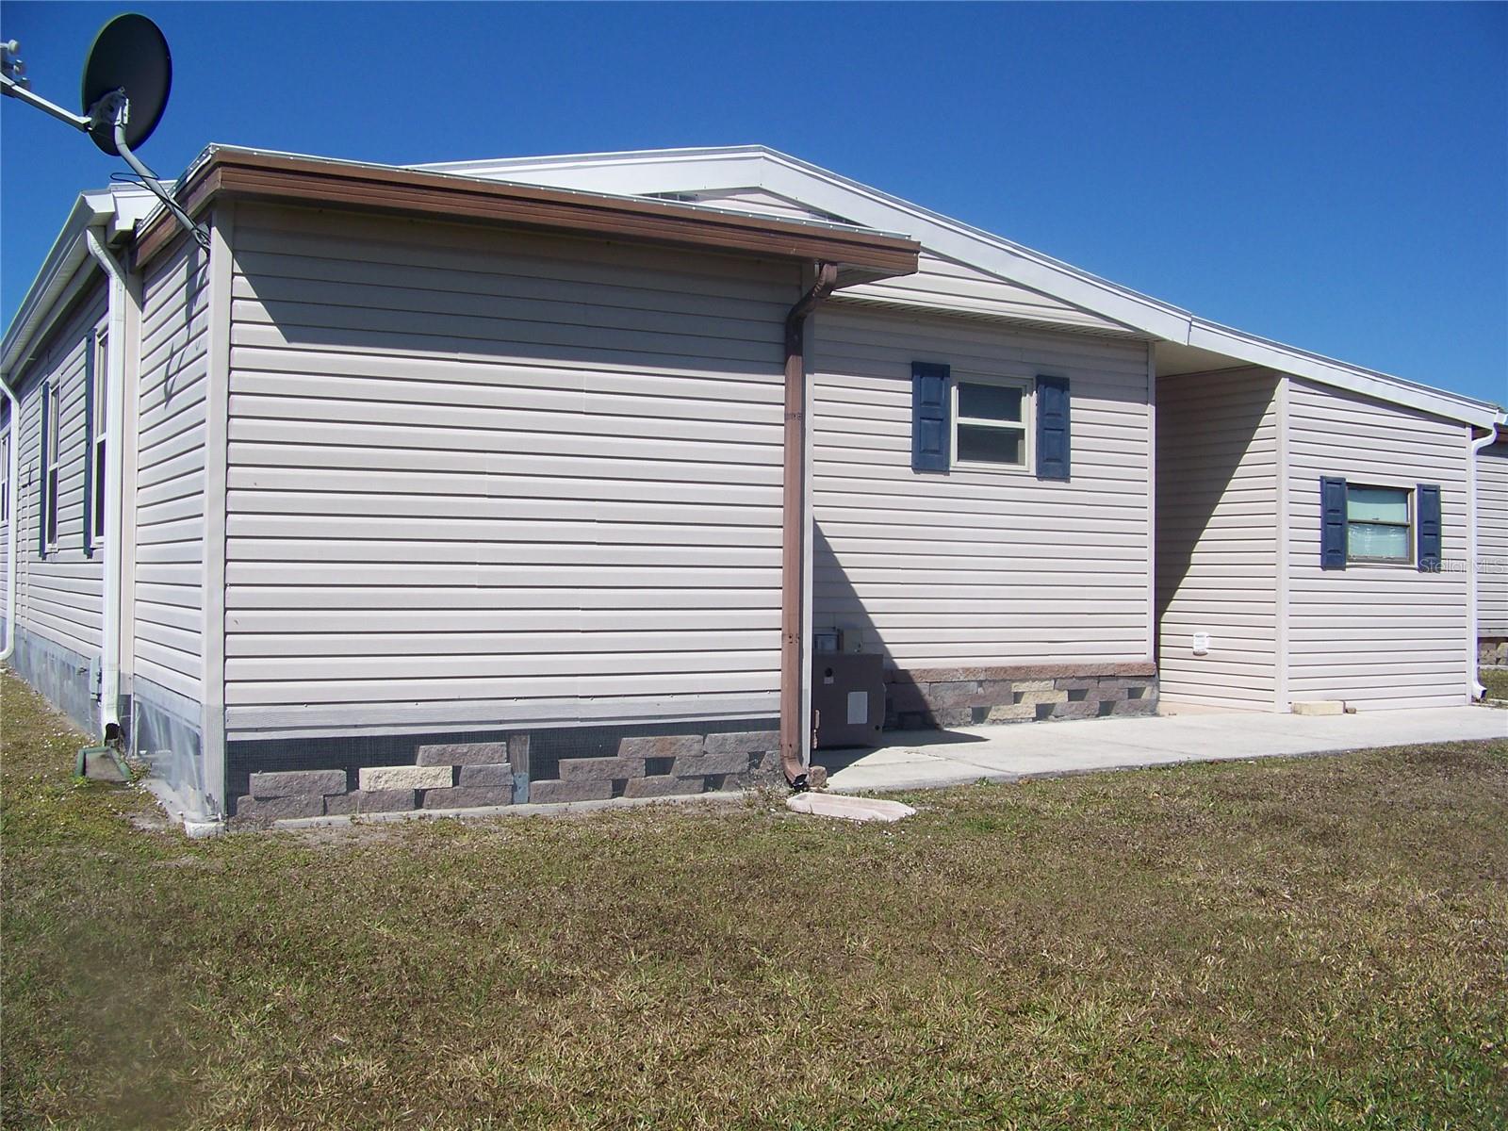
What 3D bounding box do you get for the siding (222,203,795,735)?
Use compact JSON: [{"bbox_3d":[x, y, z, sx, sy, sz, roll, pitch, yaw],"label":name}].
[{"bbox_3d":[-1.048,-0.401,7.604,2.881,2.385,0.070,1,0,-26],"label":"siding"}]

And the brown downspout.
[{"bbox_3d":[0.289,-0.201,8.010,0.085,2.625,0.420,1,0,-26],"label":"brown downspout"}]

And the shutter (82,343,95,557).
[{"bbox_3d":[-4.445,-0.796,10.492,0.040,1.502,0.320,1,0,-29],"label":"shutter"}]

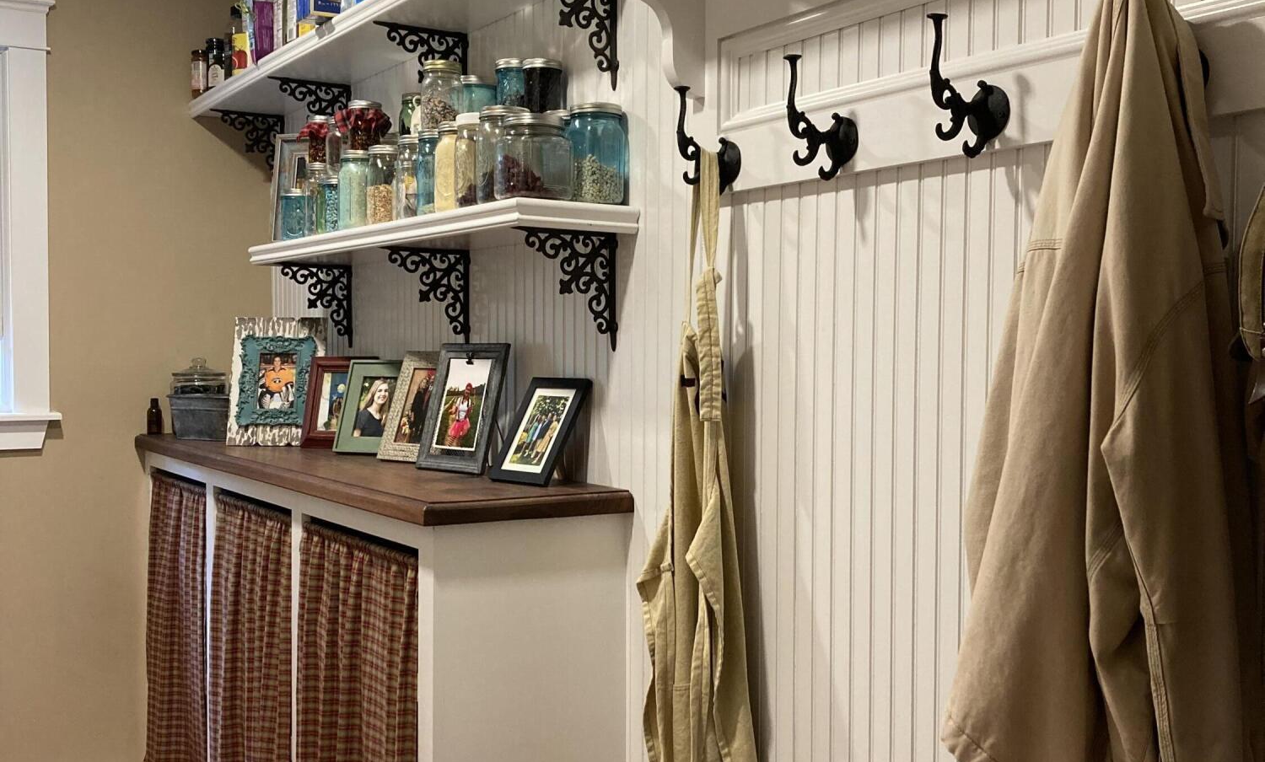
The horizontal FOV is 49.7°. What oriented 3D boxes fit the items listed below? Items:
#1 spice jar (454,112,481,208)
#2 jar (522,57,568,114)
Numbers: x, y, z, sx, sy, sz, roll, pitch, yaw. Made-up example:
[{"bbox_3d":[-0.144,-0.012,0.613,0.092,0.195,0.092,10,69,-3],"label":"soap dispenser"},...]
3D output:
[{"bbox_3d":[-0.275,-0.386,2.490,0.093,0.174,0.093,0,2,0],"label":"spice jar"},{"bbox_3d":[-0.156,-0.515,2.410,0.077,0.097,0.077,0,2,0],"label":"jar"}]

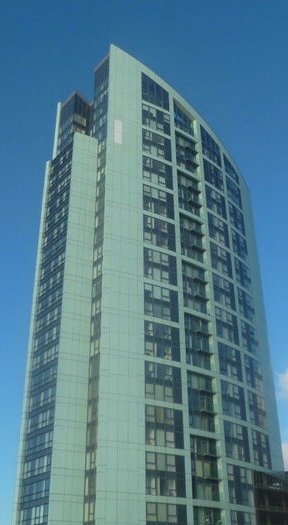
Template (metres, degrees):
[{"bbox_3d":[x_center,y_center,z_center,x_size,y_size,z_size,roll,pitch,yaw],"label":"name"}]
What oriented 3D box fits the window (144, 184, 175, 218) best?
[{"bbox_3d":[2.330,-9.488,90.748,5.807,4.986,0.300,15,-33,-26],"label":"window"}]

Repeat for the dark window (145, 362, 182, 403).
[{"bbox_3d":[2.621,16.263,76.359,5.807,4.986,0.300,15,-33,-26],"label":"dark window"}]

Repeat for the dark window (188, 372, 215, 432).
[{"bbox_3d":[7.943,19.489,79.072,5.000,7.923,0.450,20,-36,-32],"label":"dark window"}]

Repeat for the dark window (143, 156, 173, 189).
[{"bbox_3d":[2.272,-14.638,93.626,5.807,4.986,0.300,15,-33,-26],"label":"dark window"}]

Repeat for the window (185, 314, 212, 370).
[{"bbox_3d":[7.865,11.760,83.445,5.000,7.923,0.450,20,-36,-32],"label":"window"}]

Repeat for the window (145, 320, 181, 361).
[{"bbox_3d":[2.563,11.113,79.237,5.807,4.986,0.300,15,-33,-26],"label":"window"}]

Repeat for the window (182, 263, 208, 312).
[{"bbox_3d":[7.787,4.032,87.818,5.000,7.923,0.450,20,-36,-32],"label":"window"}]

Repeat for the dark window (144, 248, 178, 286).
[{"bbox_3d":[2.502,0.749,85.052,5.725,5.050,0.300,15,-33,-25],"label":"dark window"}]

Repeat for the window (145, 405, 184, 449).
[{"bbox_3d":[2.710,21.357,73.391,5.725,5.050,0.300,15,-33,-25],"label":"window"}]

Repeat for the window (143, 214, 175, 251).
[{"bbox_3d":[2.450,-4.403,87.968,5.725,5.050,0.300,15,-33,-25],"label":"window"}]

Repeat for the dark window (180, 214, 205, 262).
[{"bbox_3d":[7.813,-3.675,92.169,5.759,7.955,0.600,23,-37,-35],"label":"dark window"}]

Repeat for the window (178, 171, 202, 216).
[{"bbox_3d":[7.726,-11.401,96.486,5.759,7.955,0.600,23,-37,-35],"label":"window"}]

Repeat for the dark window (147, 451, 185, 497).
[{"bbox_3d":[2.737,26.564,70.604,5.807,4.986,0.300,15,-33,-26],"label":"dark window"}]

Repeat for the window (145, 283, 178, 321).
[{"bbox_3d":[2.554,5.901,82.137,5.725,5.050,0.300,15,-33,-25],"label":"window"}]

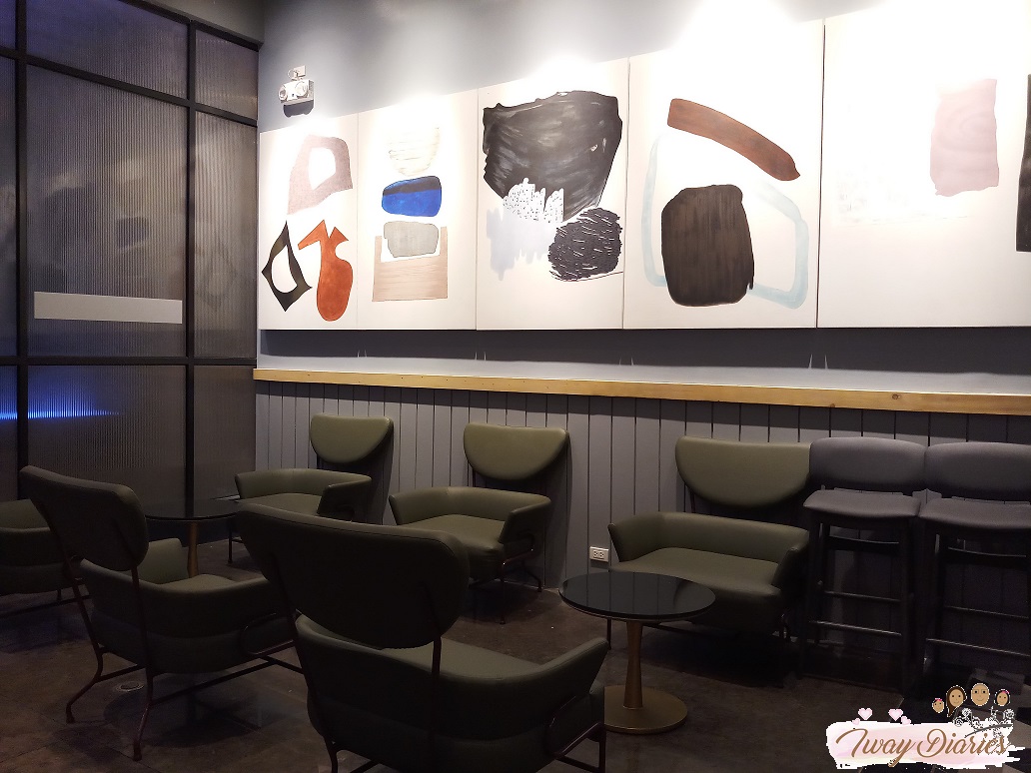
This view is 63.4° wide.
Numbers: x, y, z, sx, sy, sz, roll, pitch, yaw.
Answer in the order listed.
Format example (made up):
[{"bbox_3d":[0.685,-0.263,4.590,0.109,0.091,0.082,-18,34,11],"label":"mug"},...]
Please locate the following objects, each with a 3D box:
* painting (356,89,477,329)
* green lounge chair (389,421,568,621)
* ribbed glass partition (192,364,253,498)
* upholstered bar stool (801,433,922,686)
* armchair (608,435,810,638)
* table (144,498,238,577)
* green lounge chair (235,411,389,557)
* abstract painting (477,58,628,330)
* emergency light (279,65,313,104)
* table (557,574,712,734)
[{"bbox_3d":[-0.634,-1.085,5.344,1.002,1.446,0.040,2,3,34],"label":"painting"},{"bbox_3d":[-0.224,0.712,4.694,0.866,0.952,0.735,2,3,34],"label":"green lounge chair"},{"bbox_3d":[-2.107,0.329,6.069,0.030,0.967,0.529,2,3,34],"label":"ribbed glass partition"},{"bbox_3d":[1.505,0.745,3.660,0.483,1.022,0.493,2,3,27],"label":"upholstered bar stool"},{"bbox_3d":[0.946,0.761,3.909,0.866,0.952,0.735,2,3,34],"label":"armchair"},{"bbox_3d":[-1.835,0.930,4.757,0.589,0.465,0.589,2,3,34],"label":"table"},{"bbox_3d":[-1.306,0.675,5.420,0.866,0.937,0.735,2,3,34],"label":"green lounge chair"},{"bbox_3d":[0.197,-1.050,4.787,0.997,1.446,0.040,2,3,34],"label":"abstract painting"},{"bbox_3d":[-1.594,-2.196,6.037,0.286,0.265,0.101,2,3,34],"label":"emergency light"},{"bbox_3d":[0.463,1.026,3.225,0.589,0.465,0.589,1,2,0],"label":"table"}]

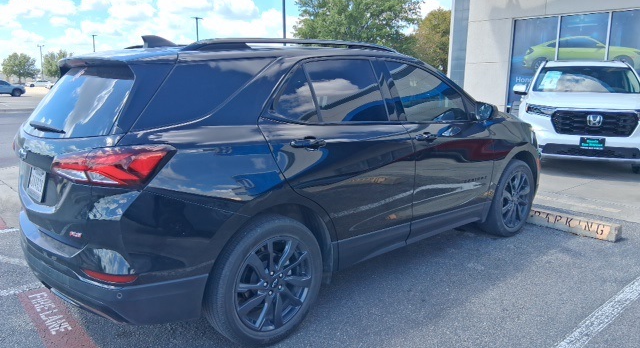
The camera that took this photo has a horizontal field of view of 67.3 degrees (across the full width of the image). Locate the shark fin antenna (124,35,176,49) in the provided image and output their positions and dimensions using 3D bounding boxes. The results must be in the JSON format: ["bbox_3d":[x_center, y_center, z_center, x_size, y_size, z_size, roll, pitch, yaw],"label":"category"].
[{"bbox_3d":[-0.947,-0.777,2.850,0.230,0.075,0.070,-10,15,-41],"label":"shark fin antenna"}]

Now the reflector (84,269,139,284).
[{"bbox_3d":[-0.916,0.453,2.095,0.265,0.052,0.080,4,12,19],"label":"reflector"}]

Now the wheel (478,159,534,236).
[{"bbox_3d":[1.707,0.213,4.417,0.715,0.715,0.235,-10,15,-41],"label":"wheel"}]

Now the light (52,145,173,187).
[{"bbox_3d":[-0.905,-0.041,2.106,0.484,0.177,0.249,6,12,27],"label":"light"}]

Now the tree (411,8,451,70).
[{"bbox_3d":[8.415,-8.631,35.027,4.506,6.398,4.280,3,11,13],"label":"tree"}]

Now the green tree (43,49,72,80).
[{"bbox_3d":[-37.389,-15.098,69.110,4.184,5.731,3.975,-6,12,-27],"label":"green tree"}]

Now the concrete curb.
[{"bbox_3d":[2.080,0.406,4.960,0.180,0.130,1.770,-10,15,-41],"label":"concrete curb"}]

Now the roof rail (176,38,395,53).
[{"bbox_3d":[-0.072,-0.755,2.873,1.650,0.090,0.065,-11,16,-41],"label":"roof rail"}]

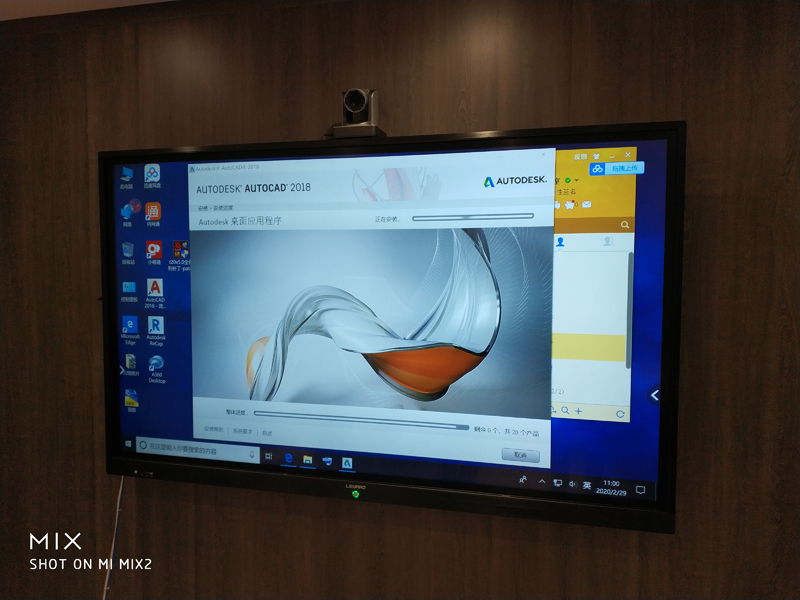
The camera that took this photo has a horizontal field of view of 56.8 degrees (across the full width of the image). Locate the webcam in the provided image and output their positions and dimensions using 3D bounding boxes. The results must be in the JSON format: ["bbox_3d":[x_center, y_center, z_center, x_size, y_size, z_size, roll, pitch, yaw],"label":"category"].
[{"bbox_3d":[-0.110,-0.512,2.054,0.127,0.138,0.115,1,4,17],"label":"webcam"}]

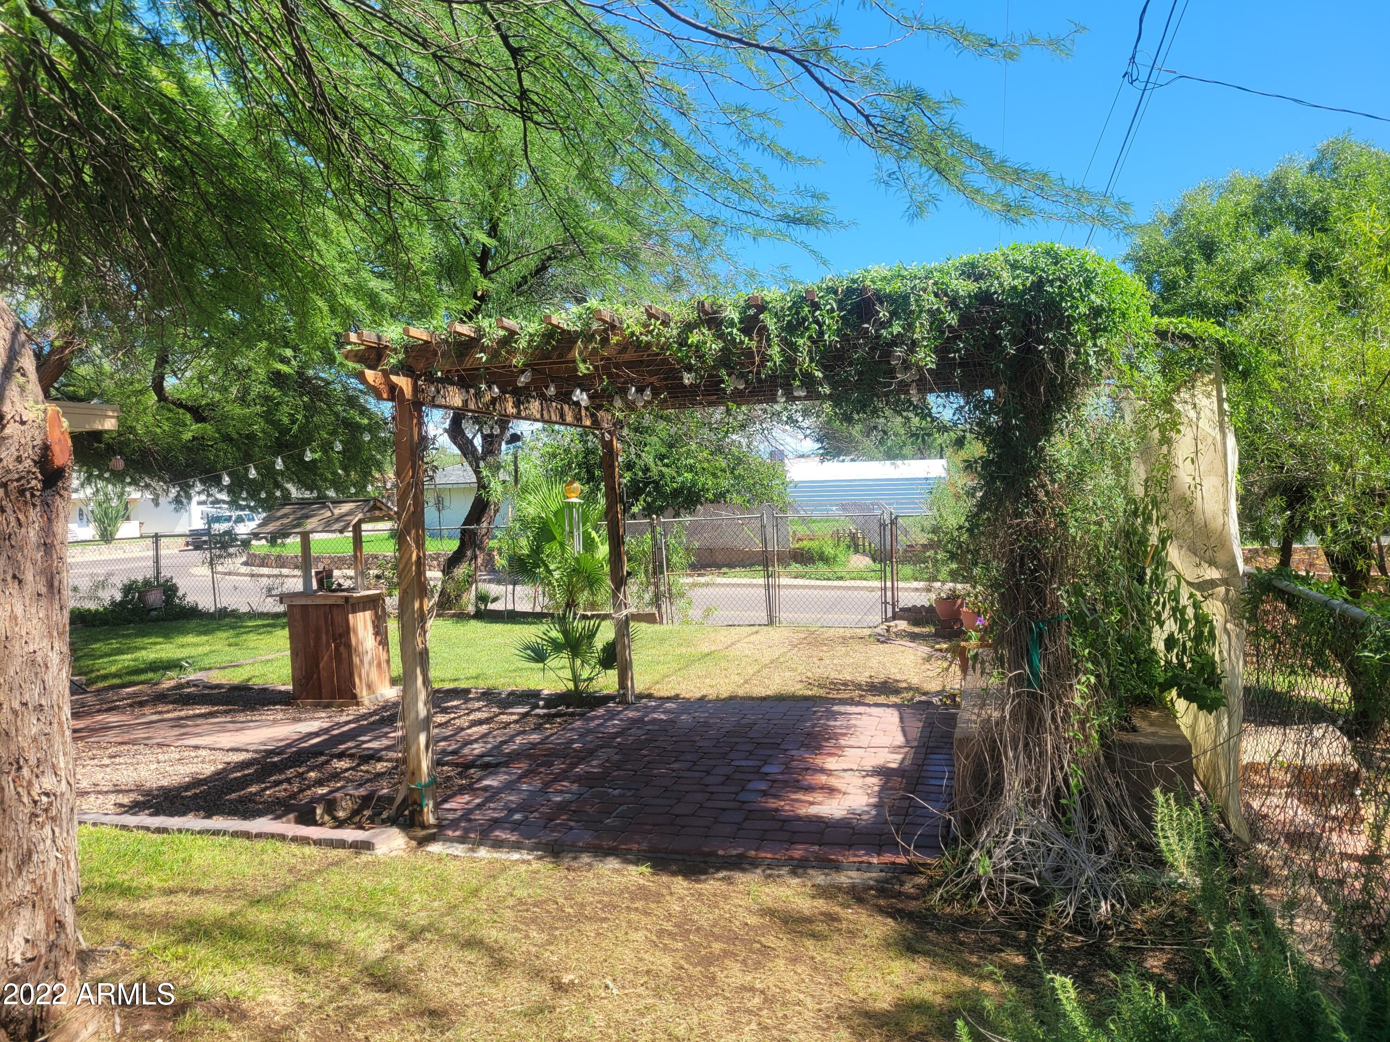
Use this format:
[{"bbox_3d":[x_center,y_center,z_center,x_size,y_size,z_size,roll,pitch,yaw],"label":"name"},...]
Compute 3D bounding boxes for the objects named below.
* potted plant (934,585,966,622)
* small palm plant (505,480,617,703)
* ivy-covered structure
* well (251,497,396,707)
[{"bbox_3d":[2.539,0.820,10.400,0.300,0.365,0.300,-2,1,0],"label":"potted plant"},{"bbox_3d":[-1.001,0.523,7.920,0.840,1.680,0.820,-2,1,0],"label":"small palm plant"},{"bbox_3d":[0.642,0.149,5.834,3.830,2.420,3.700,-1,2,14],"label":"ivy-covered structure"},{"bbox_3d":[-2.869,0.633,8.284,0.770,1.570,0.900,-2,2,12],"label":"well"}]

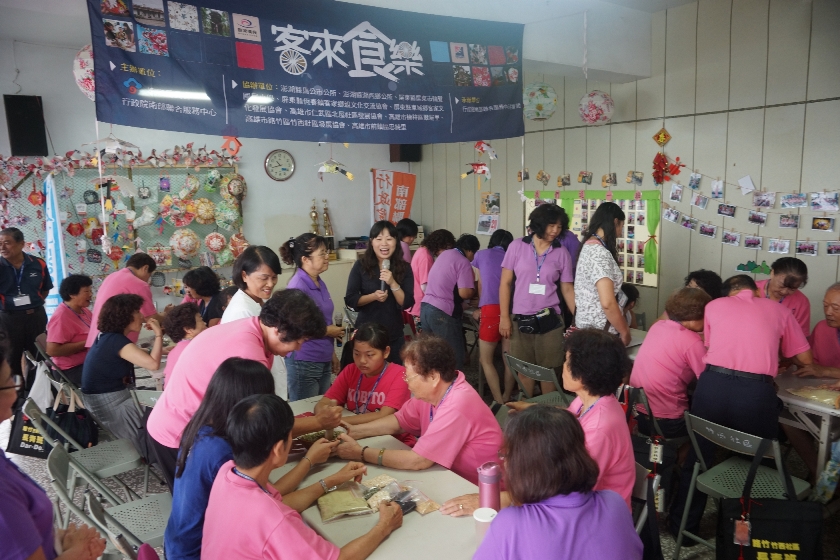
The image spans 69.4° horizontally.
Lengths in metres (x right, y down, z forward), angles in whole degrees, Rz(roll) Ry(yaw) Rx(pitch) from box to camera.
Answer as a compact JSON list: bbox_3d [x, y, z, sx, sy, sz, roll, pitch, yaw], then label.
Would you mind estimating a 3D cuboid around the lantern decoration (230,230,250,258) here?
[{"bbox_3d":[-1.826,-0.363,6.207,0.230,0.280,0.180,-8,10,-37],"label":"lantern decoration"}]

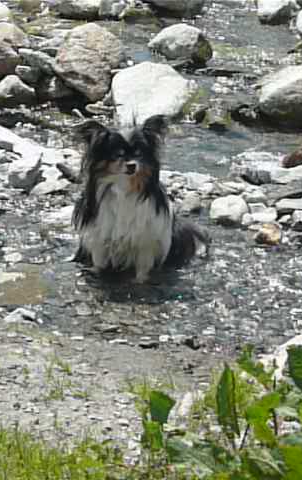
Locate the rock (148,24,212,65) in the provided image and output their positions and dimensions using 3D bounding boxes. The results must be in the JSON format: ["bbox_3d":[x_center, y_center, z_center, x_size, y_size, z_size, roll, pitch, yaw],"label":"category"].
[{"bbox_3d":[0.129,-0.886,8.376,0.290,0.180,0.217,0,17,0],"label":"rock"}]

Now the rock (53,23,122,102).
[{"bbox_3d":[-0.261,-0.730,7.604,0.280,0.333,0.210,0,17,0],"label":"rock"}]

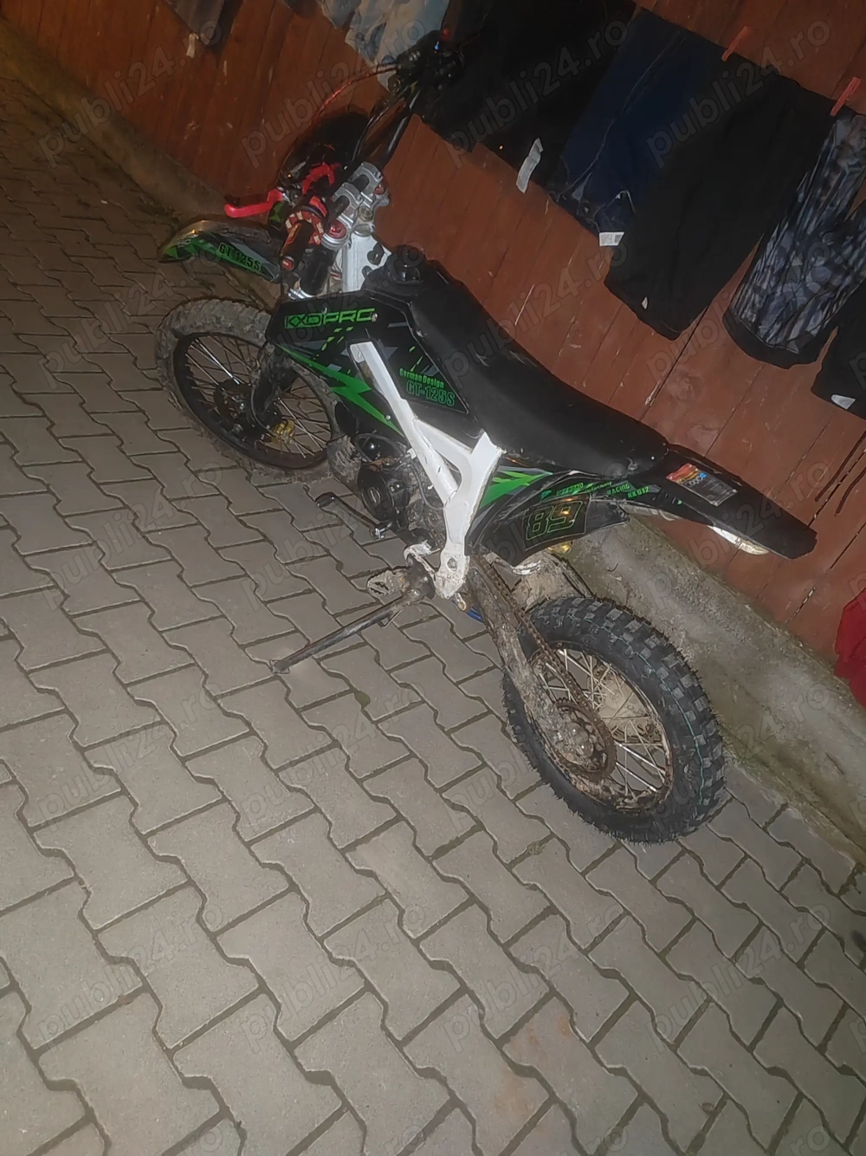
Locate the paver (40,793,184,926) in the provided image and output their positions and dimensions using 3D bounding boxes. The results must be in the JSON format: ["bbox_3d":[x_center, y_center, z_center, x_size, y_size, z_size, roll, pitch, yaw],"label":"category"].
[{"bbox_3d":[-0.523,0.462,1.449,0.198,0.060,0.163,43,35,25],"label":"paver"}]

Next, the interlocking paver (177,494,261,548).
[{"bbox_3d":[-0.555,-0.126,2.302,0.199,0.060,0.163,43,35,25],"label":"interlocking paver"}]

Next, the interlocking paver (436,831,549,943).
[{"bbox_3d":[0.101,0.601,1.713,0.198,0.066,0.164,43,35,25],"label":"interlocking paver"}]

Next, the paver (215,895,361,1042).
[{"bbox_3d":[-0.233,0.621,1.423,0.199,0.060,0.163,43,35,25],"label":"paver"}]

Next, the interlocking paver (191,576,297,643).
[{"bbox_3d":[-0.440,0.093,2.061,0.198,0.060,0.163,43,35,25],"label":"interlocking paver"}]

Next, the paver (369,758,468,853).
[{"bbox_3d":[-0.040,0.463,1.778,0.197,0.060,0.162,43,34,26],"label":"paver"}]

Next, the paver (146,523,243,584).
[{"bbox_3d":[-0.568,-0.037,2.124,0.197,0.060,0.162,43,34,25],"label":"paver"}]

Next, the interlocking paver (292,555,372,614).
[{"bbox_3d":[-0.263,0.038,2.280,0.198,0.066,0.164,43,35,25],"label":"interlocking paver"}]

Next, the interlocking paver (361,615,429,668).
[{"bbox_3d":[-0.130,0.164,2.192,0.198,0.066,0.164,43,35,25],"label":"interlocking paver"}]

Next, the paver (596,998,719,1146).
[{"bbox_3d":[0.367,0.844,1.522,0.197,0.060,0.162,43,34,25],"label":"paver"}]

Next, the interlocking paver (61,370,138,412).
[{"bbox_3d":[-0.950,-0.505,2.551,0.197,0.060,0.162,43,34,25],"label":"interlocking paver"}]

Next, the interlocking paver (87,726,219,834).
[{"bbox_3d":[-0.497,0.368,1.580,0.197,0.060,0.162,43,34,25],"label":"interlocking paver"}]

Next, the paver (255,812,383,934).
[{"bbox_3d":[-0.209,0.528,1.580,0.199,0.060,0.163,43,35,25],"label":"paver"}]

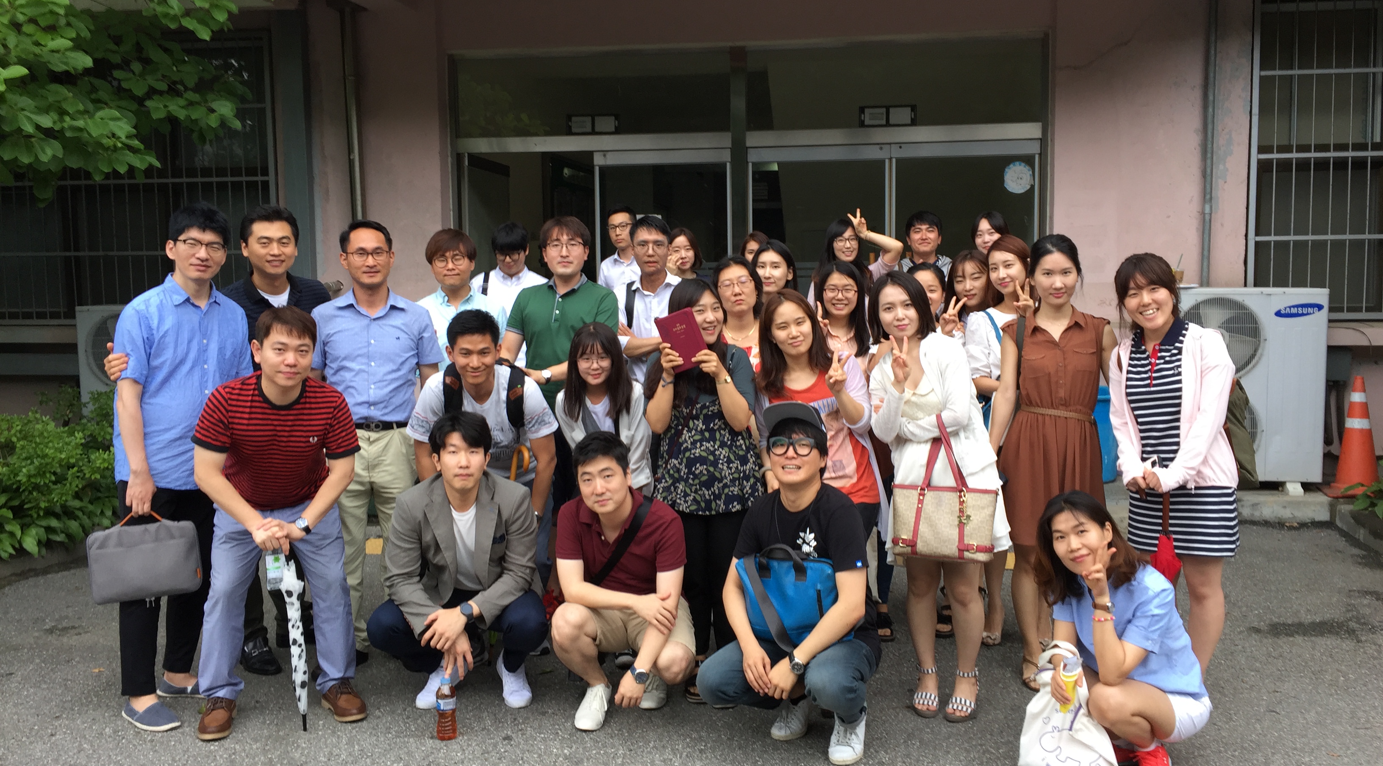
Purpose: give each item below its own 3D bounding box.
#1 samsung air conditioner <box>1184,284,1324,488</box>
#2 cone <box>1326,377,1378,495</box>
[{"bbox_3d":[3.424,0.002,7.244,0.935,1.190,0.330,-1,5,1],"label":"samsung air conditioner"},{"bbox_3d":[4.087,0.300,7.088,0.370,0.710,0.370,0,5,10],"label":"cone"}]

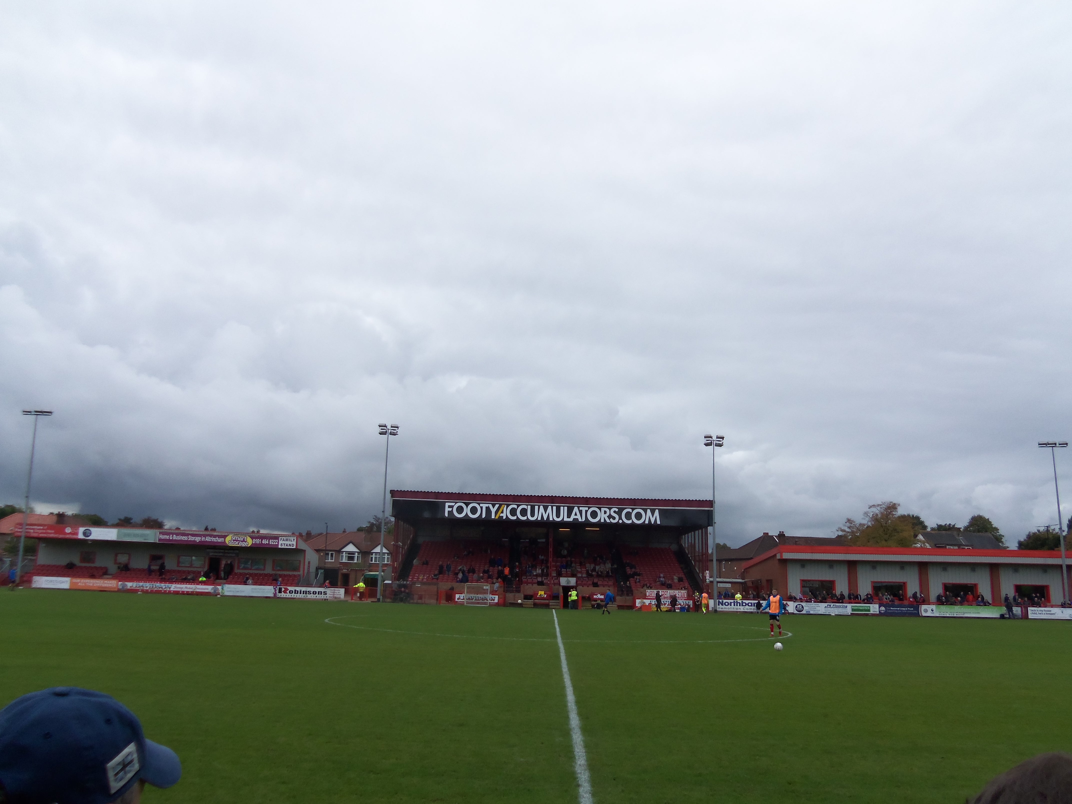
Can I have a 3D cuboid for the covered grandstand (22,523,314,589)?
[{"bbox_3d":[-32.960,14.163,76.544,25.200,5.300,8.600,1,-12,1],"label":"covered grandstand"}]

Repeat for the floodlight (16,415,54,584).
[{"bbox_3d":[-43.112,7.984,73.618,2.636,14.903,1.000,4,-12,-9],"label":"floodlight"}]

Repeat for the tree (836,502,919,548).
[{"bbox_3d":[42.244,18.833,106.778,10.210,13.217,9.800,1,-12,1],"label":"tree"}]

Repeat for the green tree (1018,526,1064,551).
[{"bbox_3d":[64.988,21.496,110.966,6.900,11.071,6.800,1,-12,1],"label":"green tree"}]

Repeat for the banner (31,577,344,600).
[{"bbox_3d":[-28.283,15.081,70.346,25.669,1.000,0.120,1,-12,1],"label":"banner"}]

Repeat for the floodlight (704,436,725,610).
[{"bbox_3d":[14.724,9.796,71.300,1.855,14.572,1.000,1,-12,1],"label":"floodlight"}]

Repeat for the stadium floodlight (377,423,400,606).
[{"bbox_3d":[-12.586,9.008,71.898,1.881,14.792,1.000,1,-12,1],"label":"stadium floodlight"}]

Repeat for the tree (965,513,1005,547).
[{"bbox_3d":[67.183,23.755,128.855,8.000,14.183,8.000,1,-12,1],"label":"tree"}]

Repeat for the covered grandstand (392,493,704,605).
[{"bbox_3d":[1.275,13.839,78.834,27.400,9.250,13.500,1,-12,1],"label":"covered grandstand"}]

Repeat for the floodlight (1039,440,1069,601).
[{"bbox_3d":[43.320,10.412,71.741,2.485,14.575,1.000,-1,-12,11],"label":"floodlight"}]

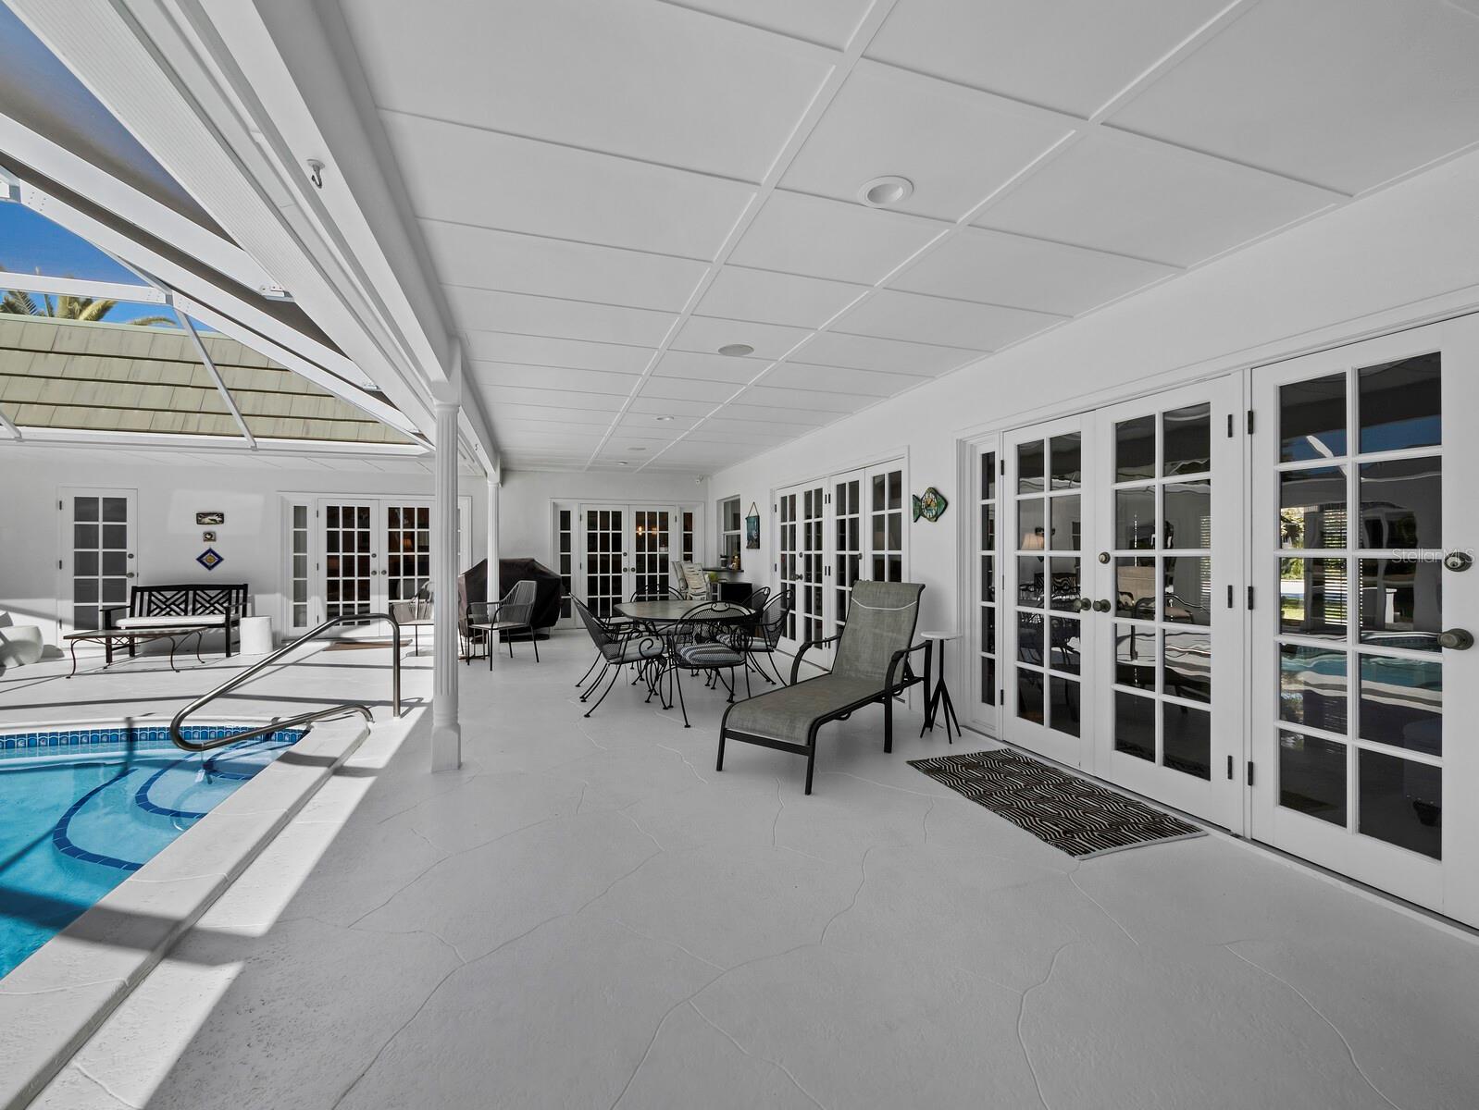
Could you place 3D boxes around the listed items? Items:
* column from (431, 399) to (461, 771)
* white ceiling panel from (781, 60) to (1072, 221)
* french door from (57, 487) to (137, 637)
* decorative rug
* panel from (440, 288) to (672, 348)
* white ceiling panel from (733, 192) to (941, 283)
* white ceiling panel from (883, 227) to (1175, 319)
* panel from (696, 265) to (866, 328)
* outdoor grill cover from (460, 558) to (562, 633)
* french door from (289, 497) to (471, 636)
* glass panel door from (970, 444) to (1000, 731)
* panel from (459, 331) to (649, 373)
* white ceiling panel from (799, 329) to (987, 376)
[{"bbox_3d":[-1.713,0.183,3.497,0.143,2.115,0.145,0,0,-19],"label":"column"},{"bbox_3d":[0.584,-1.325,1.986,0.762,0.020,0.570,0,0,-19],"label":"white ceiling panel"},{"bbox_3d":[-8.309,0.156,7.777,0.780,2.040,0.050,0,0,-19],"label":"french door"},{"bbox_3d":[1.538,1.227,3.095,0.710,0.012,1.205,0,0,-19],"label":"decorative rug"},{"bbox_3d":[-0.983,-1.334,3.410,1.186,0.025,0.578,-1,1,-19],"label":"panel"},{"bbox_3d":[0.391,-1.337,2.579,0.783,0.025,0.578,-1,1,-19],"label":"white ceiling panel"},{"bbox_3d":[1.402,-1.342,2.884,1.220,0.020,0.580,0,0,-19],"label":"white ceiling panel"},{"bbox_3d":[0.201,-1.331,3.124,0.752,0.020,0.580,0,0,-19],"label":"panel"},{"bbox_3d":[-3.242,0.584,8.518,1.320,1.050,0.640,-1,1,-25],"label":"outdoor grill cover"},{"bbox_3d":[-5.252,0.187,8.802,2.310,2.030,0.100,-1,1,-19],"label":"french door"},{"bbox_3d":[1.709,0.231,4.096,0.050,1.970,0.265,0,0,-19],"label":"glass panel door"},{"bbox_3d":[-1.181,-1.339,3.991,1.186,0.025,0.578,-1,1,-19],"label":"panel"},{"bbox_3d":[0.994,-1.350,4.052,1.237,0.020,0.585,0,0,-19],"label":"white ceiling panel"}]

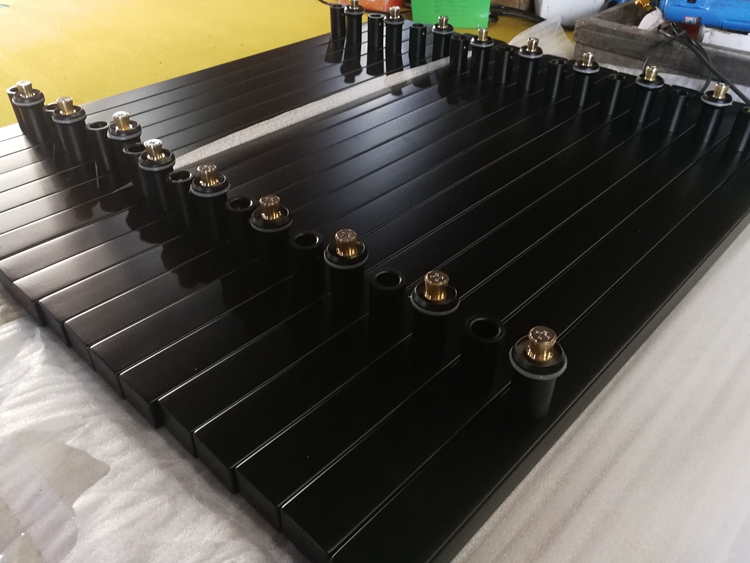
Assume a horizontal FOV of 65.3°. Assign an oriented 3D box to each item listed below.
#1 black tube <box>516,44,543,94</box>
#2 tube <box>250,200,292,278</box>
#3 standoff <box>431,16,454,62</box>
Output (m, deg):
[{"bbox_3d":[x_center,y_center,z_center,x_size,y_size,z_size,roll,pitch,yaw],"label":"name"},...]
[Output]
[{"bbox_3d":[0.219,-0.303,0.833,0.034,0.056,0.034,0,39,0],"label":"black tube"},{"bbox_3d":[-0.085,-0.040,0.490,0.035,0.067,0.035,0,39,0],"label":"tube"},{"bbox_3d":[0.102,-0.368,0.891,0.035,0.067,0.035,0,39,0],"label":"standoff"}]

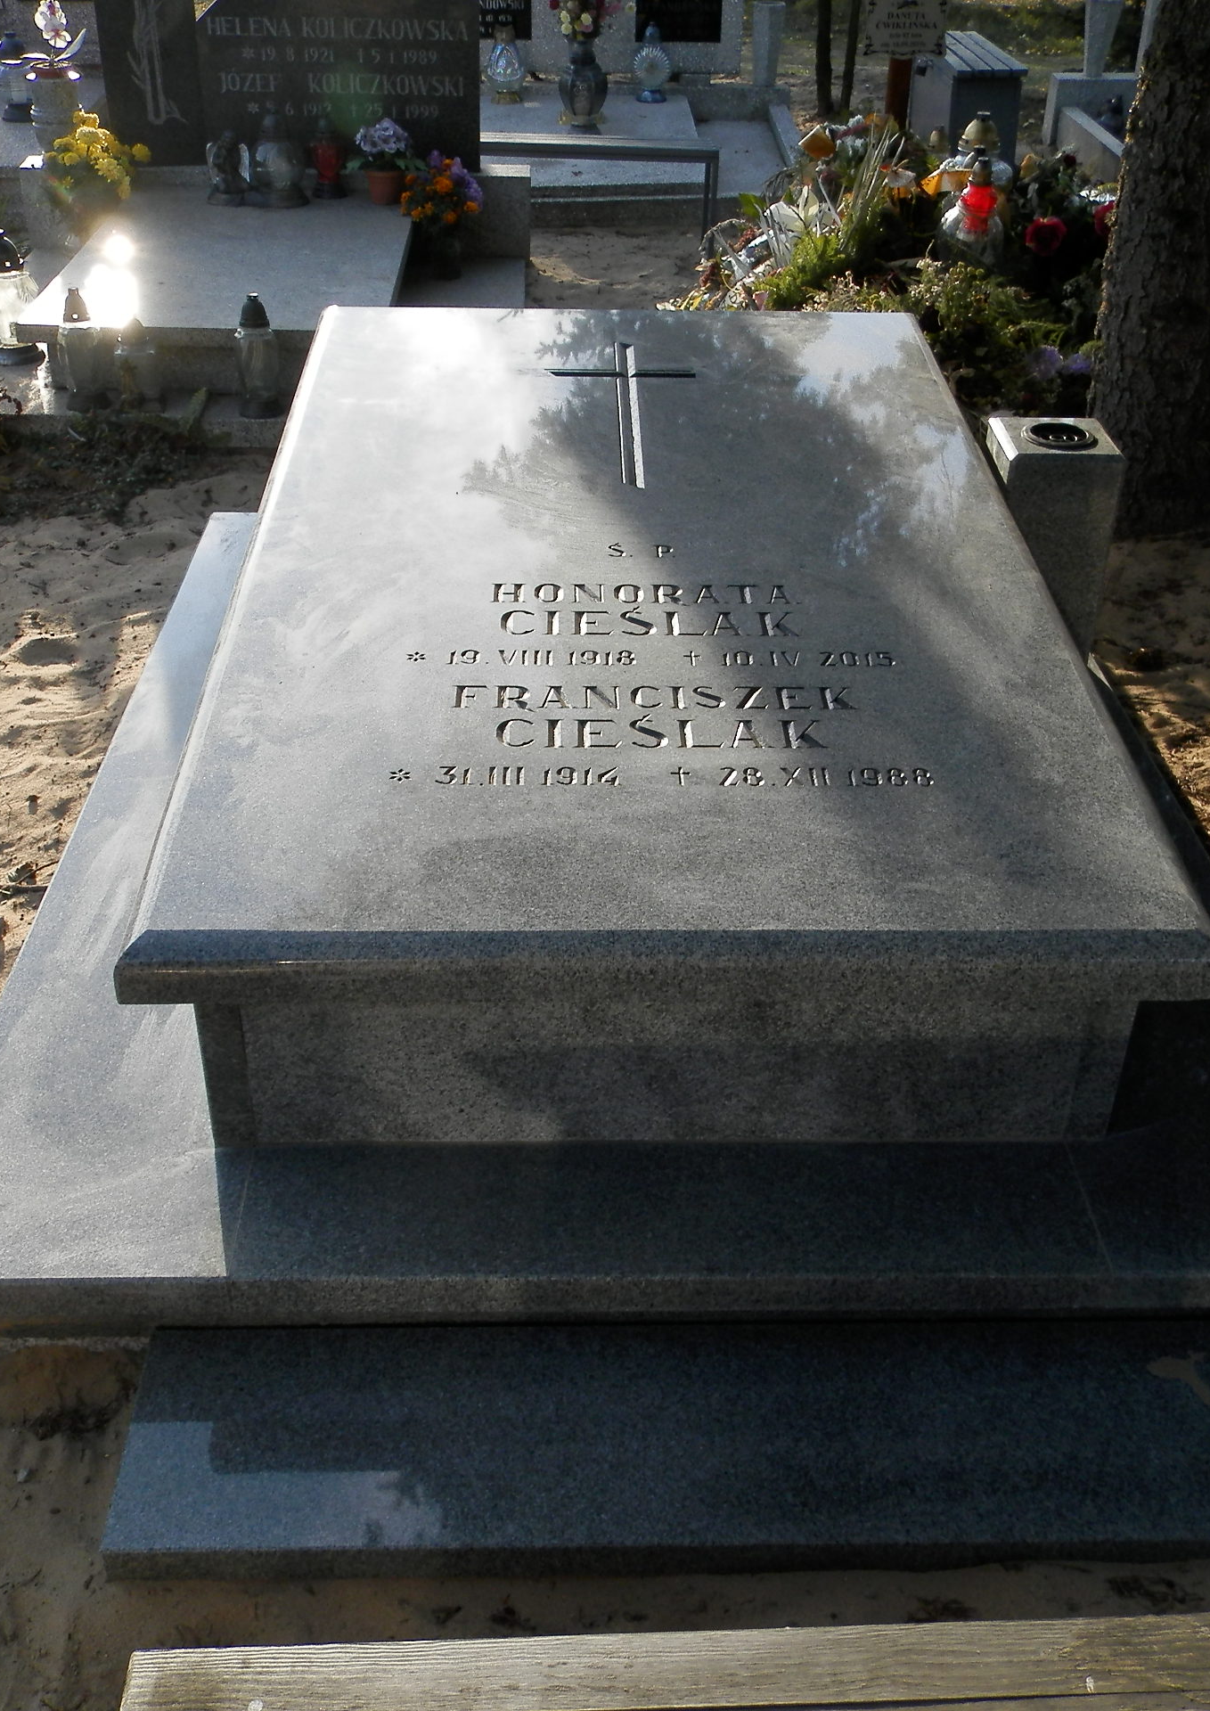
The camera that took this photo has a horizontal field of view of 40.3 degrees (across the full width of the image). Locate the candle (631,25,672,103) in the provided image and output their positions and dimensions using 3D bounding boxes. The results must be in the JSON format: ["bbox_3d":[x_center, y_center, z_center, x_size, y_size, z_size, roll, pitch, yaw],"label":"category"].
[{"bbox_3d":[0.212,-3.472,7.220,0.155,0.315,0.140,0,34,-2],"label":"candle"}]

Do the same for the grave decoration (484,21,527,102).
[{"bbox_3d":[-0.424,-3.436,7.145,0.165,0.319,0.160,0,34,-2],"label":"grave decoration"}]

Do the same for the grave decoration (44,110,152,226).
[{"bbox_3d":[-1.549,-2.083,5.034,0.300,0.340,0.270,0,34,-2],"label":"grave decoration"}]

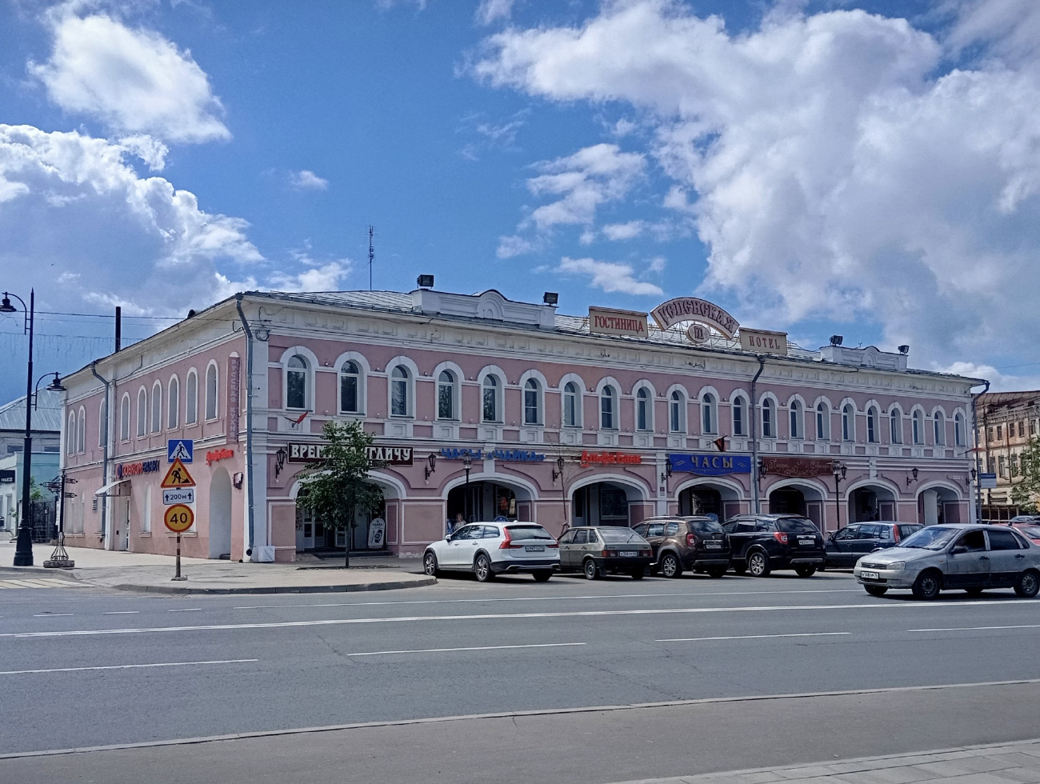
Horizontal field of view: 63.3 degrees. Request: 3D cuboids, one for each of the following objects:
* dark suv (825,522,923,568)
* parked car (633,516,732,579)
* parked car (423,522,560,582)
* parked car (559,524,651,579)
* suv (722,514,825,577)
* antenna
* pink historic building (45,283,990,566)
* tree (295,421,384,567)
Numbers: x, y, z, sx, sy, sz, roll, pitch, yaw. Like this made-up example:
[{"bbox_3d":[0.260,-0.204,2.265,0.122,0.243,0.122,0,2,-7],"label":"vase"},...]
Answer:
[{"bbox_3d":[11.198,5.002,27.304,1.720,1.530,4.050,3,-9,-24],"label":"dark suv"},{"bbox_3d":[4.377,4.628,25.414,1.830,1.680,4.320,4,-9,-28],"label":"parked car"},{"bbox_3d":[-0.922,4.457,23.805,1.920,1.540,4.930,5,-9,-33],"label":"parked car"},{"bbox_3d":[2.258,4.677,24.595,1.660,1.400,4.020,3,-8,-22],"label":"parked car"},{"bbox_3d":[7.177,4.723,26.218,1.860,1.730,4.650,4,-9,-26],"label":"suv"},{"bbox_3d":[-6.973,-6.269,39.718,0.360,3.200,0.360,0,-8,0],"label":"antenna"},{"bbox_3d":[1.777,2.939,49.993,45.200,11.300,24.800,5,-9,-33],"label":"pink historic building"},{"bbox_3d":[-5.619,3.152,26.616,2.700,4.600,2.600,0,-8,0],"label":"tree"}]

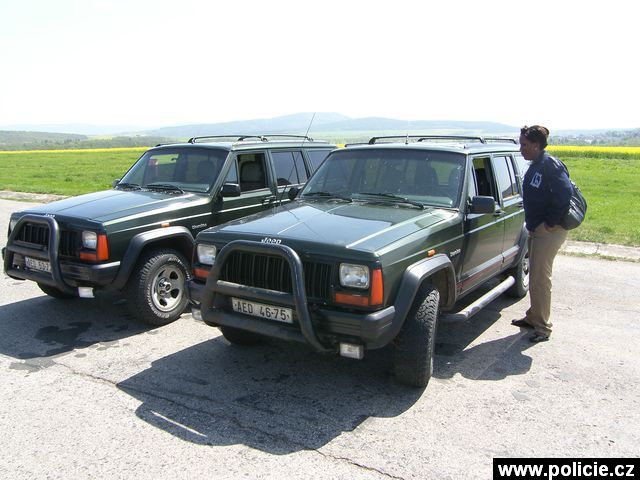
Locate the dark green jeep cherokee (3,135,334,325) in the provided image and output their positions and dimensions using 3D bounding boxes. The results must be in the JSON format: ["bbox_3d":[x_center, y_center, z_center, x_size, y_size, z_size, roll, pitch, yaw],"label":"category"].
[{"bbox_3d":[-1.379,-0.353,6.193,1.850,1.710,4.280,6,12,32],"label":"dark green jeep cherokee"}]

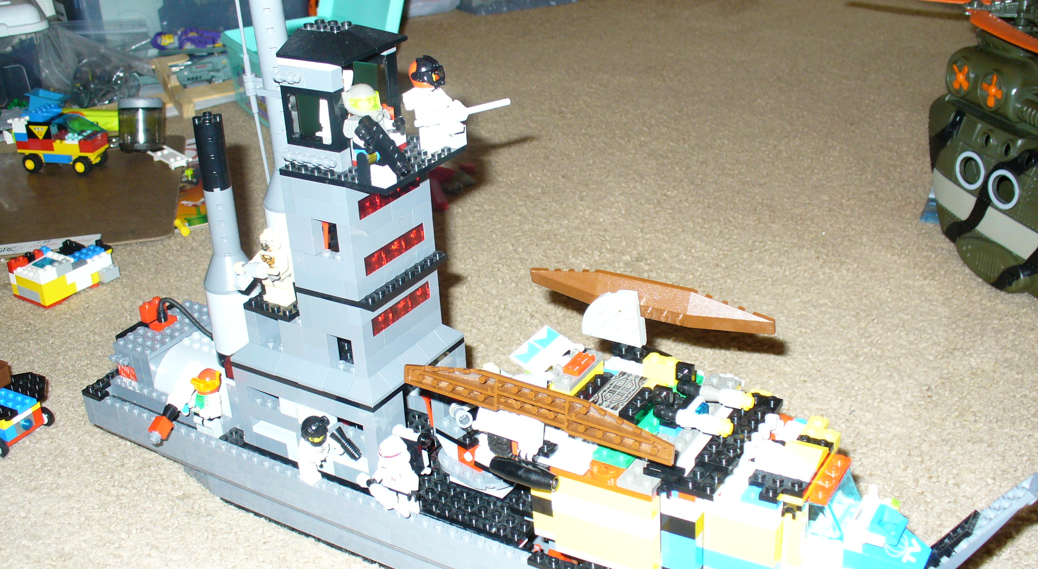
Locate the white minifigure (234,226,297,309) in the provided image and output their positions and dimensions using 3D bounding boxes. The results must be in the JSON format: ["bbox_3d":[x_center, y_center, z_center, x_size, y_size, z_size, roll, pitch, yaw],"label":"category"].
[{"bbox_3d":[-0.126,-0.008,0.558,0.027,0.041,0.019,13,30,29],"label":"white minifigure"}]

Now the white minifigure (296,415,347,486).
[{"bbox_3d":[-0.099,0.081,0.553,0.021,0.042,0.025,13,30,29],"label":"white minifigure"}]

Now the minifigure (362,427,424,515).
[{"bbox_3d":[-0.059,0.090,0.528,0.026,0.043,0.019,13,30,29],"label":"minifigure"}]

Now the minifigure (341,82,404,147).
[{"bbox_3d":[-0.067,-0.069,0.492,0.027,0.043,0.025,13,30,29],"label":"minifigure"}]

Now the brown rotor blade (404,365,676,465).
[{"bbox_3d":[0.006,0.047,0.450,0.129,0.018,0.010,14,37,29],"label":"brown rotor blade"}]

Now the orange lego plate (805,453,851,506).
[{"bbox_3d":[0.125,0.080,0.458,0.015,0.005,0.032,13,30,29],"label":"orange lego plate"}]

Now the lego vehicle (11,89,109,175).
[{"bbox_3d":[-0.479,-0.159,1.150,0.101,0.085,0.038,5,25,10],"label":"lego vehicle"}]

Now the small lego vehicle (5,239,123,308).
[{"bbox_3d":[-0.368,-0.013,0.897,0.054,0.036,0.071,14,28,30],"label":"small lego vehicle"}]

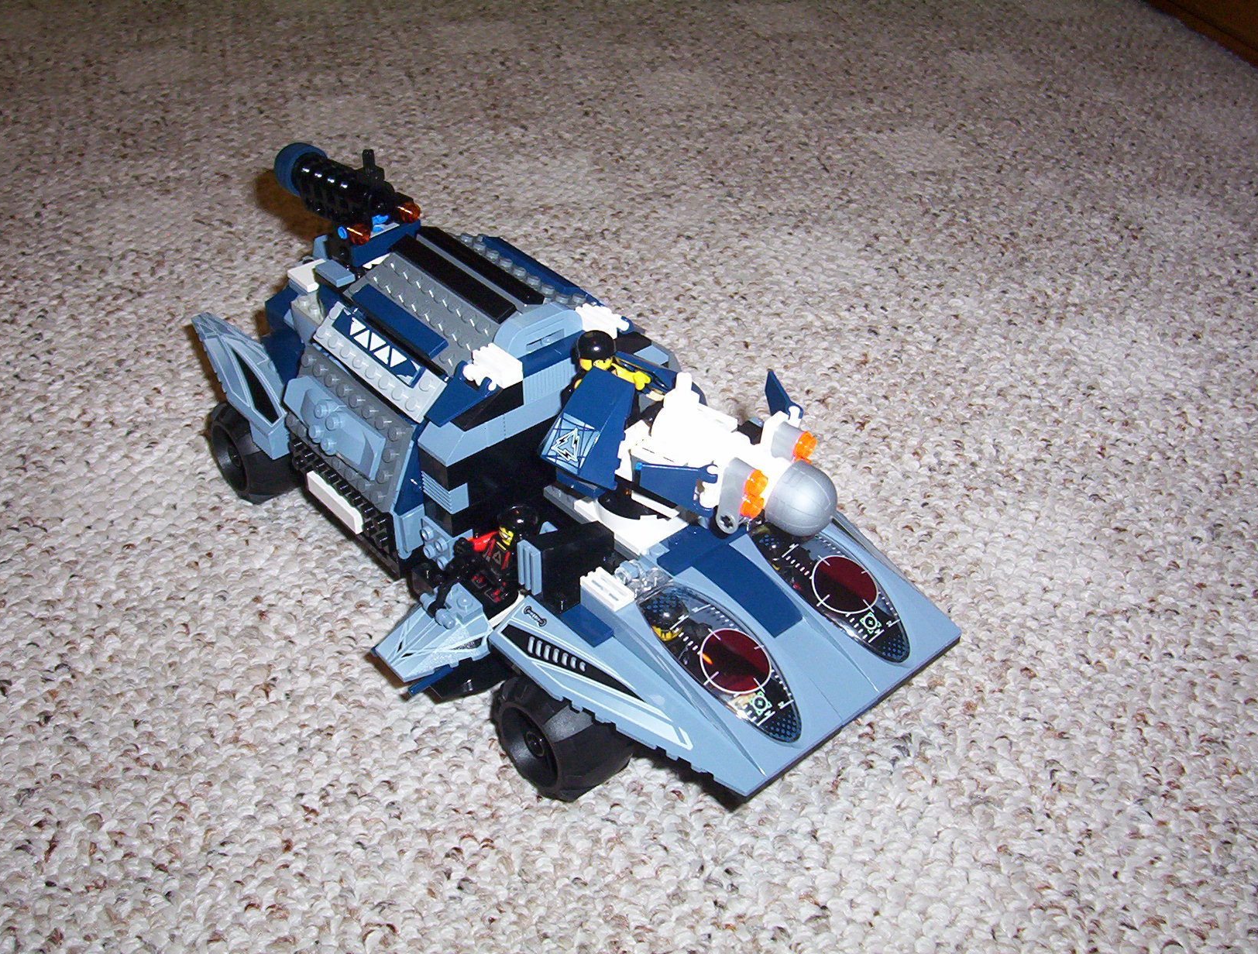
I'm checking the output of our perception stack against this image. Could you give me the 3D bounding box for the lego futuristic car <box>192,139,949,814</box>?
[{"bbox_3d":[-0.035,-0.019,0.563,0.170,0.144,0.327,-28,46,-31],"label":"lego futuristic car"}]

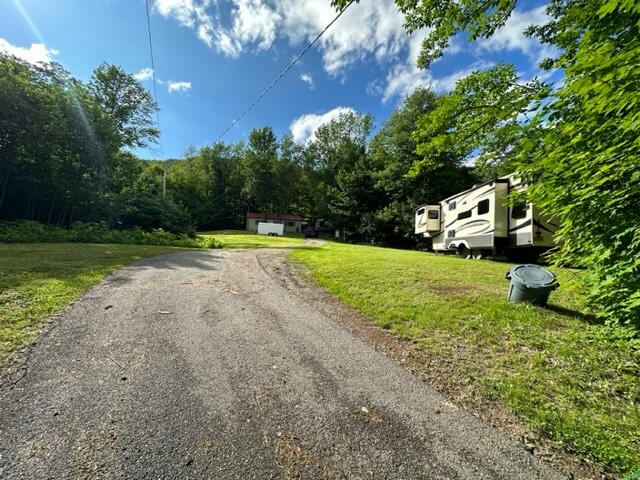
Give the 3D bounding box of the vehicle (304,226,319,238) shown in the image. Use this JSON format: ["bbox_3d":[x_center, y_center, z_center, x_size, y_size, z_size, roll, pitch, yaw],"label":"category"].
[{"bbox_3d":[-1.178,-1.026,40.029,1.950,1.750,4.600,2,-2,-2],"label":"vehicle"}]

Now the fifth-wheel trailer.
[{"bbox_3d":[8.692,-0.818,14.552,3.000,3.650,10.500,2,-2,2],"label":"fifth-wheel trailer"}]

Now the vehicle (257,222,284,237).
[{"bbox_3d":[-9.049,-1.797,48.639,5.200,2.350,2.200,2,-2,-6],"label":"vehicle"}]

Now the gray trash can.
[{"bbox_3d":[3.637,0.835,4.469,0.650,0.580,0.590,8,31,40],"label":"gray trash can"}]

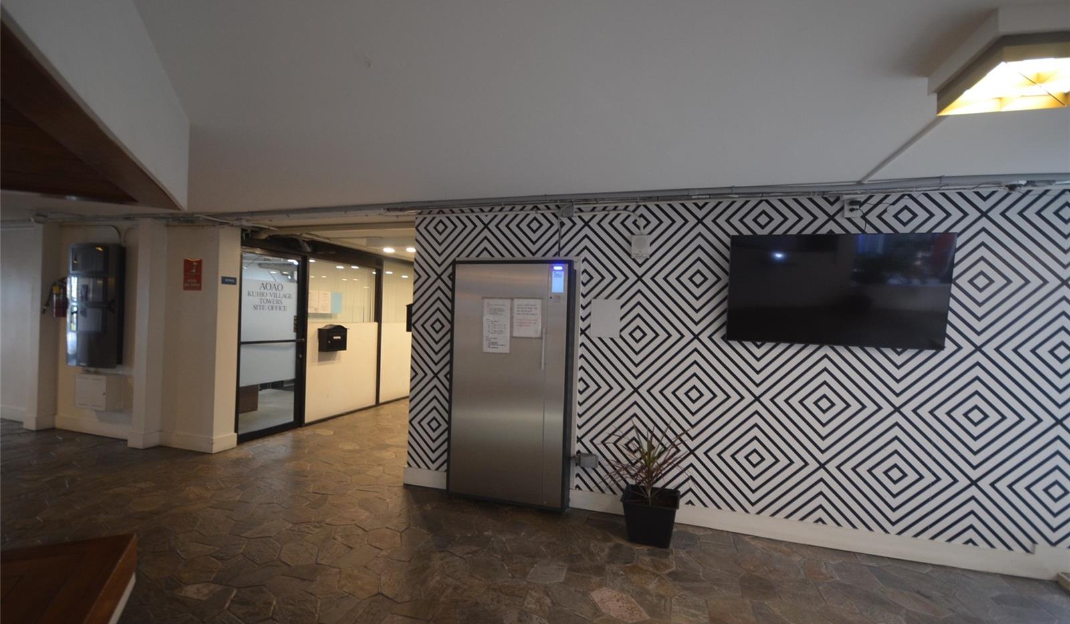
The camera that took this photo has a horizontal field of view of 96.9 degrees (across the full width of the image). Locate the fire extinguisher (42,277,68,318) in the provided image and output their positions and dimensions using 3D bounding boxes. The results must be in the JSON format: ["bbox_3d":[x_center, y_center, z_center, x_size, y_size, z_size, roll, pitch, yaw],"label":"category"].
[{"bbox_3d":[-5.054,-0.162,5.056,0.230,0.450,0.165,2,1,17],"label":"fire extinguisher"}]

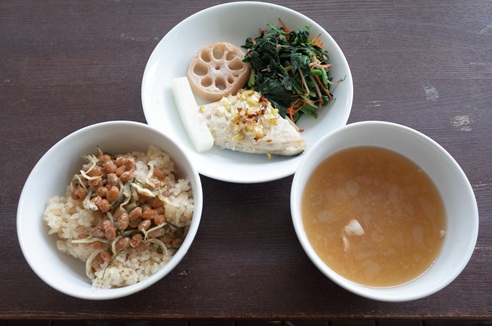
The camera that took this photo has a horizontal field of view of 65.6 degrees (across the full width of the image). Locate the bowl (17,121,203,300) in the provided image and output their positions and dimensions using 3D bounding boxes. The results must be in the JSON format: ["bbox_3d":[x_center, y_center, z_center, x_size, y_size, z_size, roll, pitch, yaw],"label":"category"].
[{"bbox_3d":[-0.106,0.043,0.331,0.145,0.066,0.145,0,68,0],"label":"bowl"}]

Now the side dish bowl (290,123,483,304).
[{"bbox_3d":[0.107,0.043,0.329,0.145,0.066,0.145,0,68,0],"label":"side dish bowl"}]

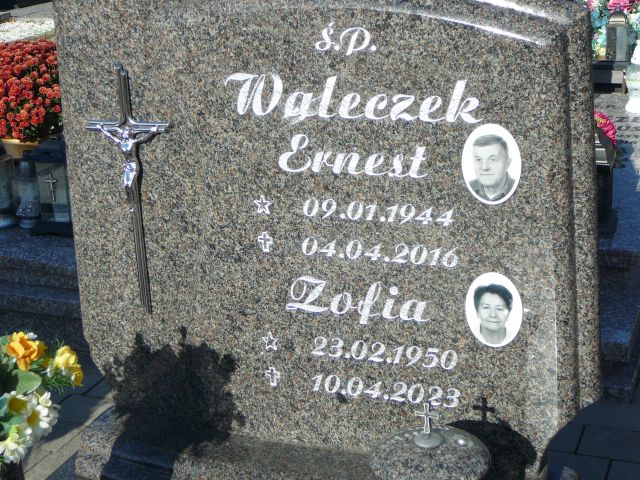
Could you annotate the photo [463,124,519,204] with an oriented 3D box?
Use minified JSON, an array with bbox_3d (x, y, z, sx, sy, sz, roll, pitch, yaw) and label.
[{"bbox_3d":[0.305,-0.134,2.015,0.110,0.150,0.010,4,19,20],"label":"photo"}]

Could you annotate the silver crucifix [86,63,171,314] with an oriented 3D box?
[{"bbox_3d":[-0.381,-0.094,2.287,0.186,0.525,0.040,4,19,20],"label":"silver crucifix"}]

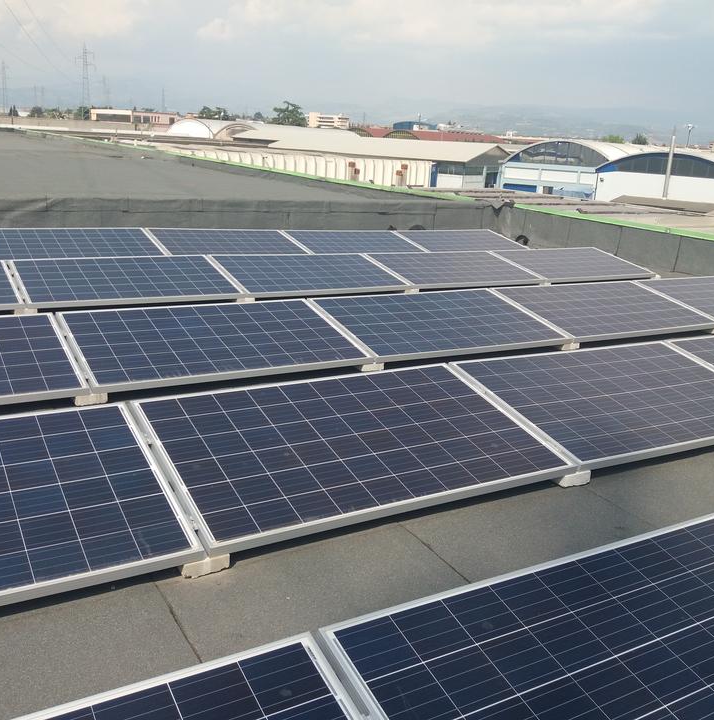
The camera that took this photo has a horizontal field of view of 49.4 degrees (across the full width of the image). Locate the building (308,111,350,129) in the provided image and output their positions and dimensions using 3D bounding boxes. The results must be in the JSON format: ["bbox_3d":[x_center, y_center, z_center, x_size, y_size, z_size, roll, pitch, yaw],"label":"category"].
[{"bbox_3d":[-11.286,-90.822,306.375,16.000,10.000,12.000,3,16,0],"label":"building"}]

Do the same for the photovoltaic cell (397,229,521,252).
[{"bbox_3d":[1.433,-1.592,10.488,1.650,0.045,0.990,-6,29,-30],"label":"photovoltaic cell"}]

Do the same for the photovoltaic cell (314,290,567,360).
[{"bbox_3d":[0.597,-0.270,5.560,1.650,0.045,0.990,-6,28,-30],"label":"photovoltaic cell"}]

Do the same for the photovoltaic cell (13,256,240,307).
[{"bbox_3d":[-1.886,-0.664,6.376,1.650,0.045,0.990,-6,28,-29],"label":"photovoltaic cell"}]

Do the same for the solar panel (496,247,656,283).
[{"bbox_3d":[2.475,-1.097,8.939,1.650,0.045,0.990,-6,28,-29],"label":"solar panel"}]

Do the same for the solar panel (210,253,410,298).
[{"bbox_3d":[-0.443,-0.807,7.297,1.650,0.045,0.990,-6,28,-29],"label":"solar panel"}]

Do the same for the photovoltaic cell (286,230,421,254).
[{"bbox_3d":[-0.004,-1.450,9.649,1.650,0.045,0.990,-6,29,-30],"label":"photovoltaic cell"}]

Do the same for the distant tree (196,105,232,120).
[{"bbox_3d":[-33.645,-52.718,181.827,8.400,13.098,8.400,0,16,-11],"label":"distant tree"}]

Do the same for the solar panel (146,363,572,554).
[{"bbox_3d":[-0.004,0.336,3.313,1.650,0.045,0.990,-6,29,-30],"label":"solar panel"}]

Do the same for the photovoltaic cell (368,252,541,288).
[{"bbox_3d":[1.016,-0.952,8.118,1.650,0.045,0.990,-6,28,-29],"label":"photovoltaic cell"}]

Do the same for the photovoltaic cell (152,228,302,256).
[{"bbox_3d":[-1.441,-1.308,8.810,1.650,0.045,0.990,-6,29,-30],"label":"photovoltaic cell"}]

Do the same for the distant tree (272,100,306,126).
[{"bbox_3d":[-14.978,-48.051,167.033,7.300,14.572,7.300,2,16,-6],"label":"distant tree"}]

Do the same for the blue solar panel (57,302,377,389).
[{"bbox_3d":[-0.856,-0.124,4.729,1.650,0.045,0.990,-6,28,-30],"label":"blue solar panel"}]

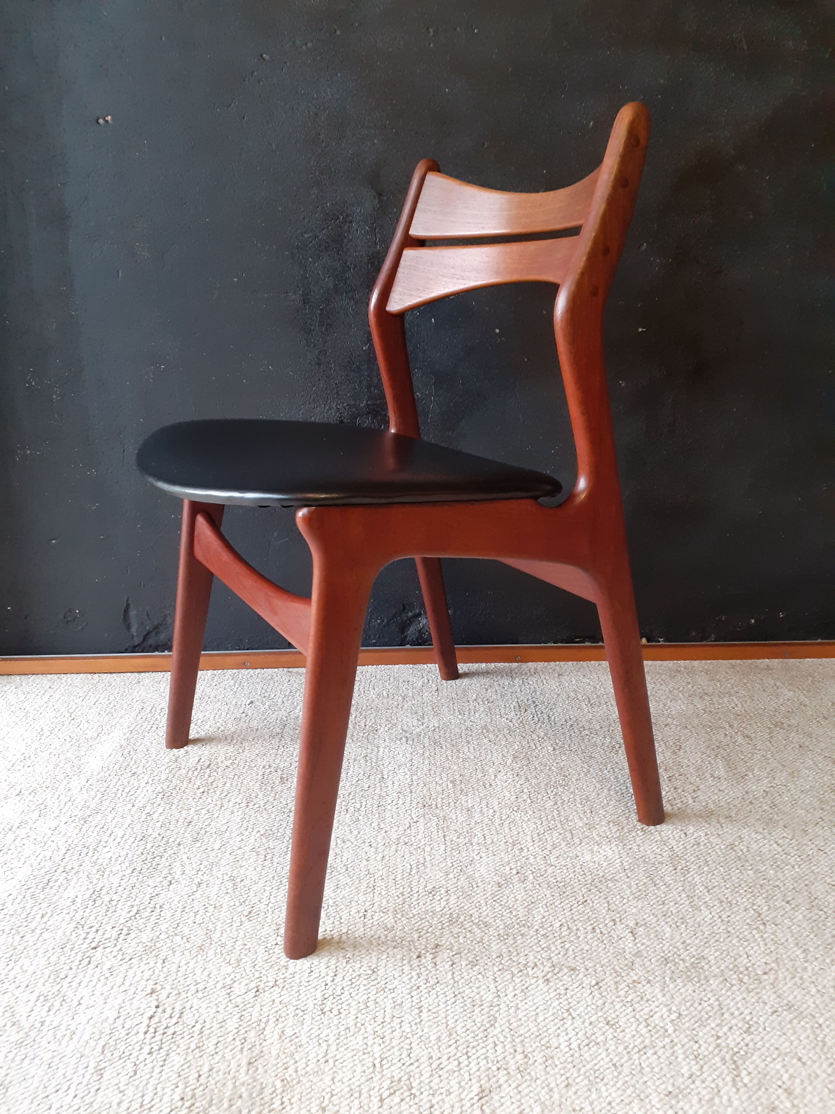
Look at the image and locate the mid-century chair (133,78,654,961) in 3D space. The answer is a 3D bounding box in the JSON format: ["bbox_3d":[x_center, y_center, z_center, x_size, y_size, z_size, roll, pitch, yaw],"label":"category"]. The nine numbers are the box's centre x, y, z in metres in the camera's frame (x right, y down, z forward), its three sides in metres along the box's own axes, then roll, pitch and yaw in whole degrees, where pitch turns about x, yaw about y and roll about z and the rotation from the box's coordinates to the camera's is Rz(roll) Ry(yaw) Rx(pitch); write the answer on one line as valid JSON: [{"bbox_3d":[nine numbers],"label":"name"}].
[{"bbox_3d":[-0.050,-0.081,1.031,0.539,0.792,0.507,-9,19,-28],"label":"mid-century chair"}]

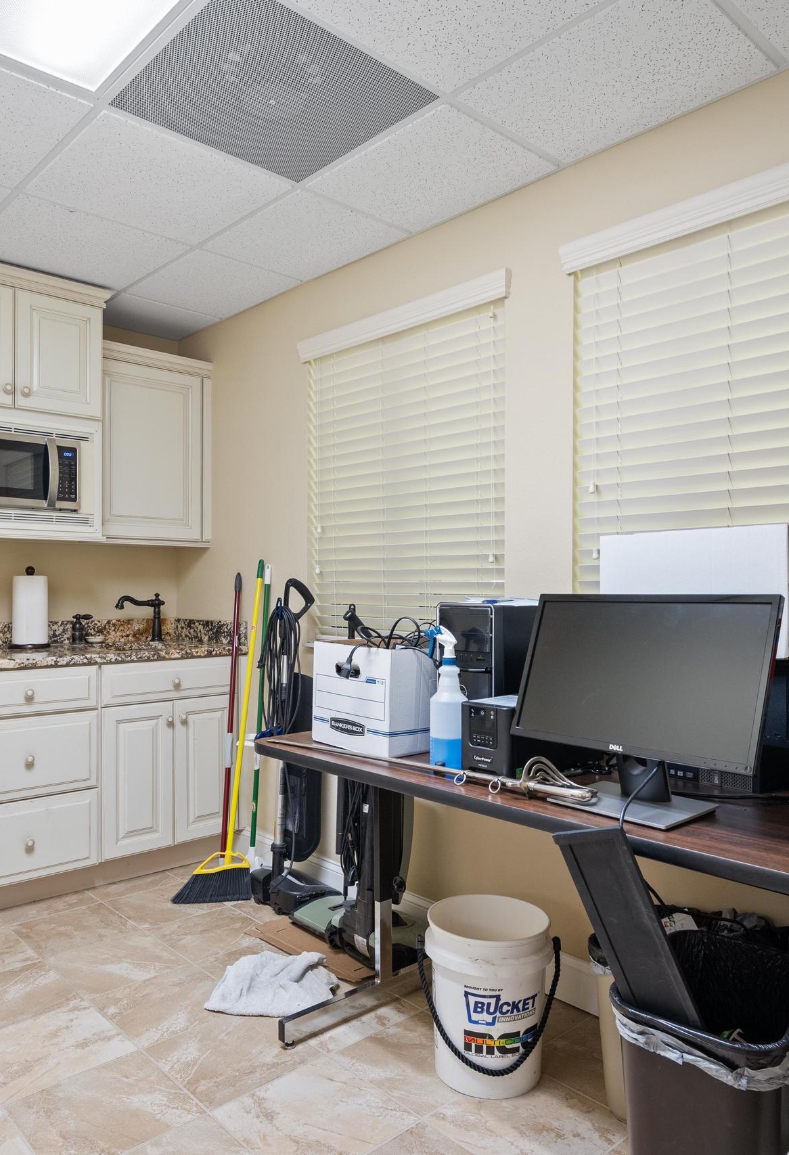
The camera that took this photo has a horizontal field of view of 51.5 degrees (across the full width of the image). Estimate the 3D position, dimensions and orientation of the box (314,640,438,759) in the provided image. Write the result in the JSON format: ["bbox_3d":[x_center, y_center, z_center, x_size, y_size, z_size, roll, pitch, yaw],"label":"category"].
[{"bbox_3d":[0.022,0.331,2.370,0.400,0.275,0.310,1,-1,-44],"label":"box"}]

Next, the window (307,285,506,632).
[{"bbox_3d":[0.014,-0.321,2.878,0.080,1.130,1.010,0,-1,-43],"label":"window"}]

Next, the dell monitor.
[{"bbox_3d":[0.460,0.234,1.560,0.210,0.400,0.513,1,-1,-41],"label":"dell monitor"}]

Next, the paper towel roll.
[{"bbox_3d":[-1.470,0.121,3.300,0.160,0.325,0.160,0,-1,-43],"label":"paper towel roll"}]

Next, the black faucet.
[{"bbox_3d":[-1.149,0.185,3.721,0.055,0.222,0.245,0,-1,37],"label":"black faucet"}]

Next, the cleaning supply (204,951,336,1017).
[{"bbox_3d":[-0.350,1.150,2.335,0.370,0.070,0.260,0,-1,0],"label":"cleaning supply"}]

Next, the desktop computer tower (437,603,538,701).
[{"bbox_3d":[0.312,0.256,2.145,0.400,0.367,0.185,1,-1,-43],"label":"desktop computer tower"}]

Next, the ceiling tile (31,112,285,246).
[{"bbox_3d":[-0.718,-1.183,2.476,0.600,0.020,0.600,0,-1,-43],"label":"ceiling tile"}]

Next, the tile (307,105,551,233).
[{"bbox_3d":[0.097,-1.179,2.388,0.460,0.020,0.600,1,-1,-43],"label":"tile"}]

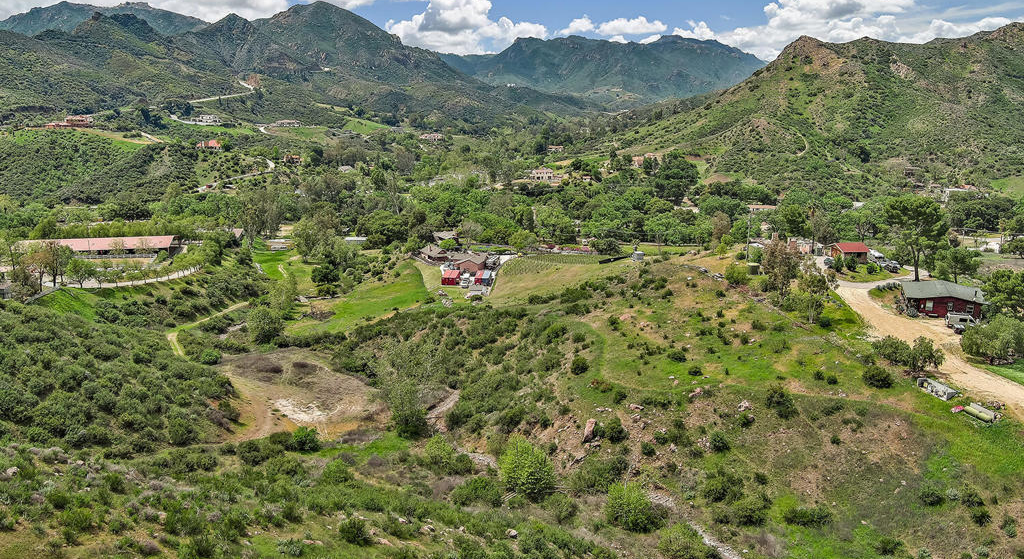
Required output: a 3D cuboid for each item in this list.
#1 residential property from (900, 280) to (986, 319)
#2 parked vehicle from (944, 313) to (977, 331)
[{"bbox_3d":[69.851,2.937,133.697,11.600,3.600,13.800,5,11,25],"label":"residential property"},{"bbox_3d":[69.982,6.462,127.832,4.800,2.000,1.900,3,10,17],"label":"parked vehicle"}]

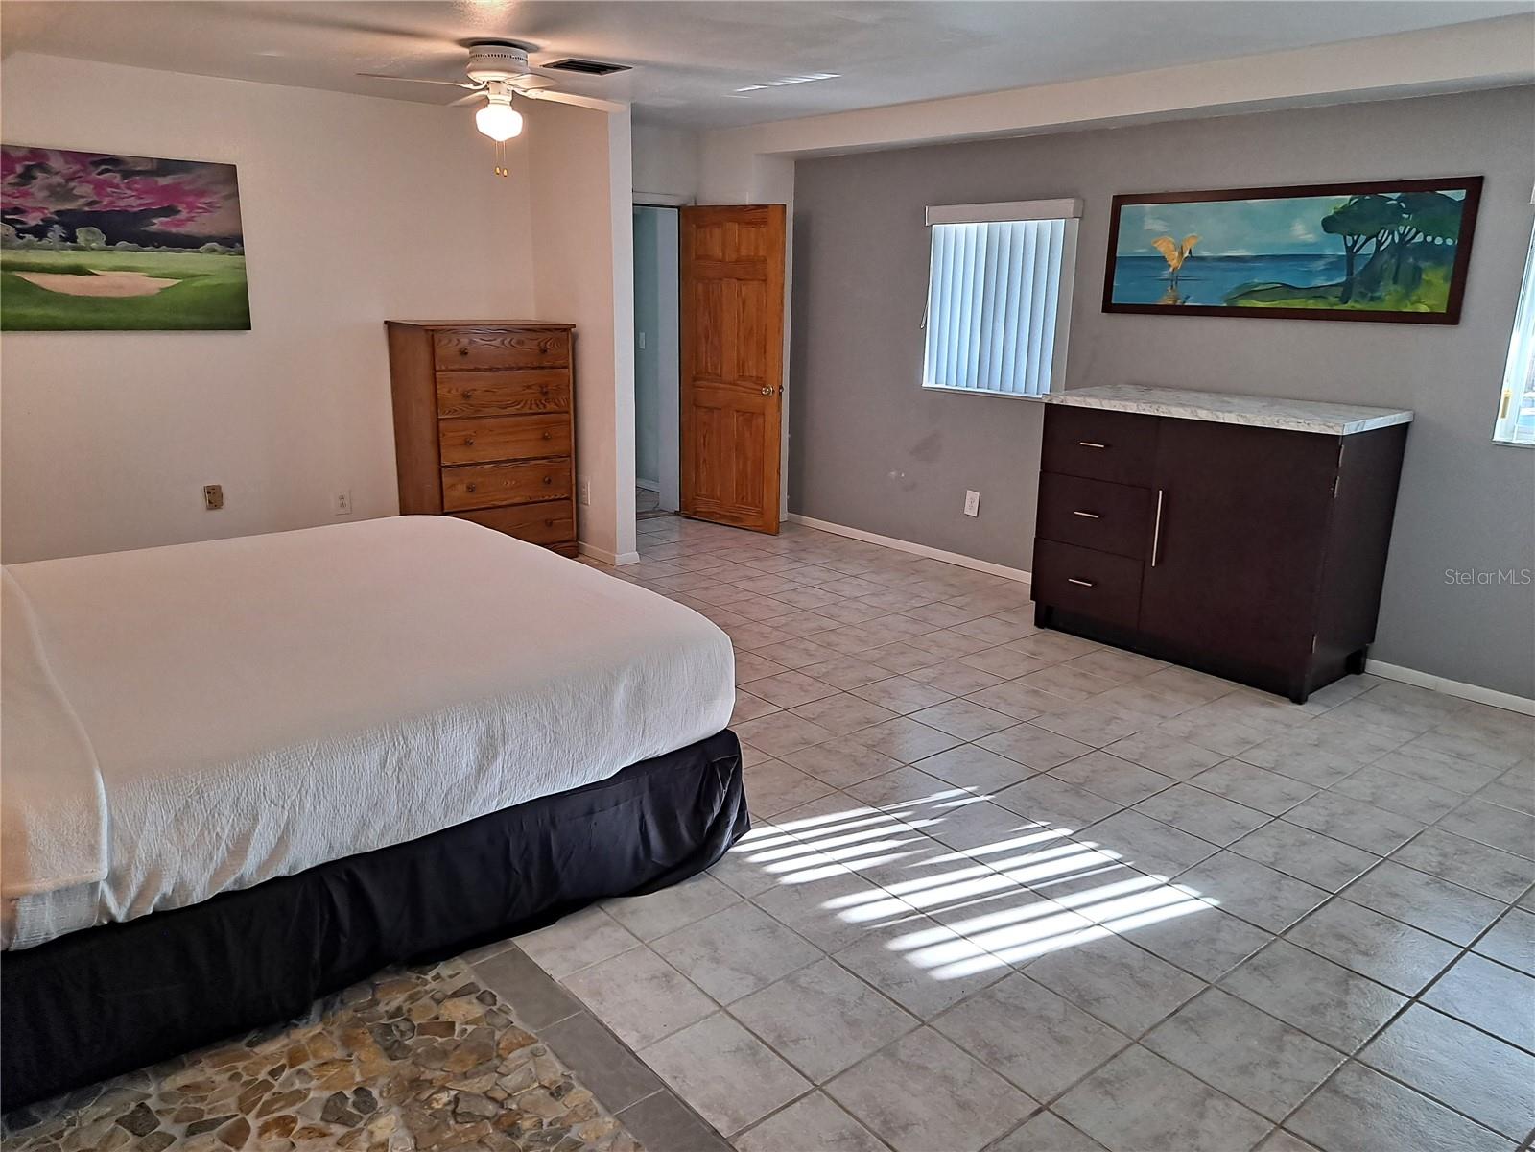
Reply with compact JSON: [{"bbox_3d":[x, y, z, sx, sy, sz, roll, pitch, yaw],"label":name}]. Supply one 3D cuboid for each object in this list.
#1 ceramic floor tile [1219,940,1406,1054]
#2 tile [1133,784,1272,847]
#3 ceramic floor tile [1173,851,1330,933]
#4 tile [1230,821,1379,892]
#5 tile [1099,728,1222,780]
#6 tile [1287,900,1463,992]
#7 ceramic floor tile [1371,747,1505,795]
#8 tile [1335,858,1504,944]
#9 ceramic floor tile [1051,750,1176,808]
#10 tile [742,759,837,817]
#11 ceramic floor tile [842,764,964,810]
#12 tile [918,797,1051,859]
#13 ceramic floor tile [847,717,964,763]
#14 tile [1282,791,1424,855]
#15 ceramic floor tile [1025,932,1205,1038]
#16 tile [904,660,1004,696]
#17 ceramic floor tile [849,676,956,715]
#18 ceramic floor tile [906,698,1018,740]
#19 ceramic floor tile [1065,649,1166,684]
[{"bbox_3d":[1.255,0.966,2.552,0.306,0.010,0.306,-11,19,-38],"label":"ceramic floor tile"},{"bbox_3d":[1.367,0.749,3.482,0.312,0.010,0.312,-11,19,-38],"label":"tile"},{"bbox_3d":[1.279,0.836,2.939,0.305,0.010,0.305,-11,19,-38],"label":"ceramic floor tile"},{"bbox_3d":[1.531,0.796,3.162,0.305,0.010,0.305,-11,19,-39],"label":"tile"},{"bbox_3d":[1.402,0.630,3.906,0.314,0.010,0.314,-11,19,-38],"label":"tile"},{"bbox_3d":[1.491,0.908,2.736,0.305,0.010,0.305,-11,19,-39],"label":"tile"},{"bbox_3d":[2.237,0.650,3.710,0.305,0.010,0.305,-11,19,-38],"label":"ceramic floor tile"},{"bbox_3d":[1.716,0.855,2.901,0.305,0.010,0.305,-11,19,-38],"label":"tile"},{"bbox_3d":[1.139,0.670,3.651,0.306,0.010,0.306,-11,19,-38],"label":"ceramic floor tile"},{"bbox_3d":[0.009,0.674,3.503,0.305,0.010,0.305,-11,19,-39],"label":"tile"},{"bbox_3d":[0.456,0.706,3.545,0.314,0.010,0.314,-11,19,-38],"label":"ceramic floor tile"},{"bbox_3d":[0.650,0.758,3.235,0.305,0.010,0.305,-11,19,-39],"label":"tile"},{"bbox_3d":[0.486,0.576,3.861,0.305,0.010,0.305,-11,19,-38],"label":"ceramic floor tile"},{"bbox_3d":[1.812,0.766,3.431,0.314,0.010,0.314,-11,19,-38],"label":"tile"},{"bbox_3d":[0.828,0.961,2.645,0.312,0.010,0.312,-11,19,-38],"label":"ceramic floor tile"},{"bbox_3d":[0.787,0.428,4.619,0.314,0.010,0.314,-11,19,-38],"label":"tile"},{"bbox_3d":[0.532,0.471,4.349,0.306,0.010,0.306,-11,19,-38],"label":"ceramic floor tile"},{"bbox_3d":[0.745,0.543,4.181,0.314,0.010,0.314,-11,19,-38],"label":"ceramic floor tile"},{"bbox_3d":[1.471,0.393,4.717,0.306,0.010,0.306,-11,19,-38],"label":"ceramic floor tile"}]

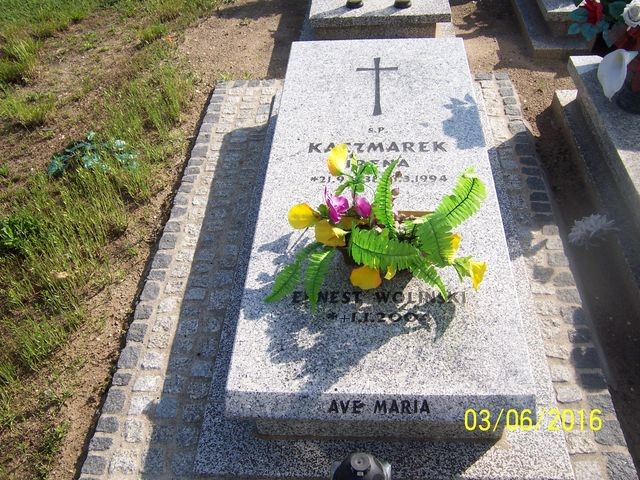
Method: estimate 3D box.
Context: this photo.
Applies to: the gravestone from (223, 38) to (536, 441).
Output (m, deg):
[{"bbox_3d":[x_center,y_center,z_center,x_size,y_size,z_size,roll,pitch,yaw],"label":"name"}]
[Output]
[{"bbox_3d":[0.191,-0.140,2.042,0.700,0.280,1.630,0,44,4],"label":"gravestone"}]

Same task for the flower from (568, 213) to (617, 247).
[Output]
[{"bbox_3d":[0.972,-0.037,2.177,0.140,0.080,0.130,0,44,4],"label":"flower"}]

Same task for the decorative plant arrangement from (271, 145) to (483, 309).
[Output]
[{"bbox_3d":[0.130,-0.018,1.501,0.530,0.350,0.320,0,44,4],"label":"decorative plant arrangement"}]

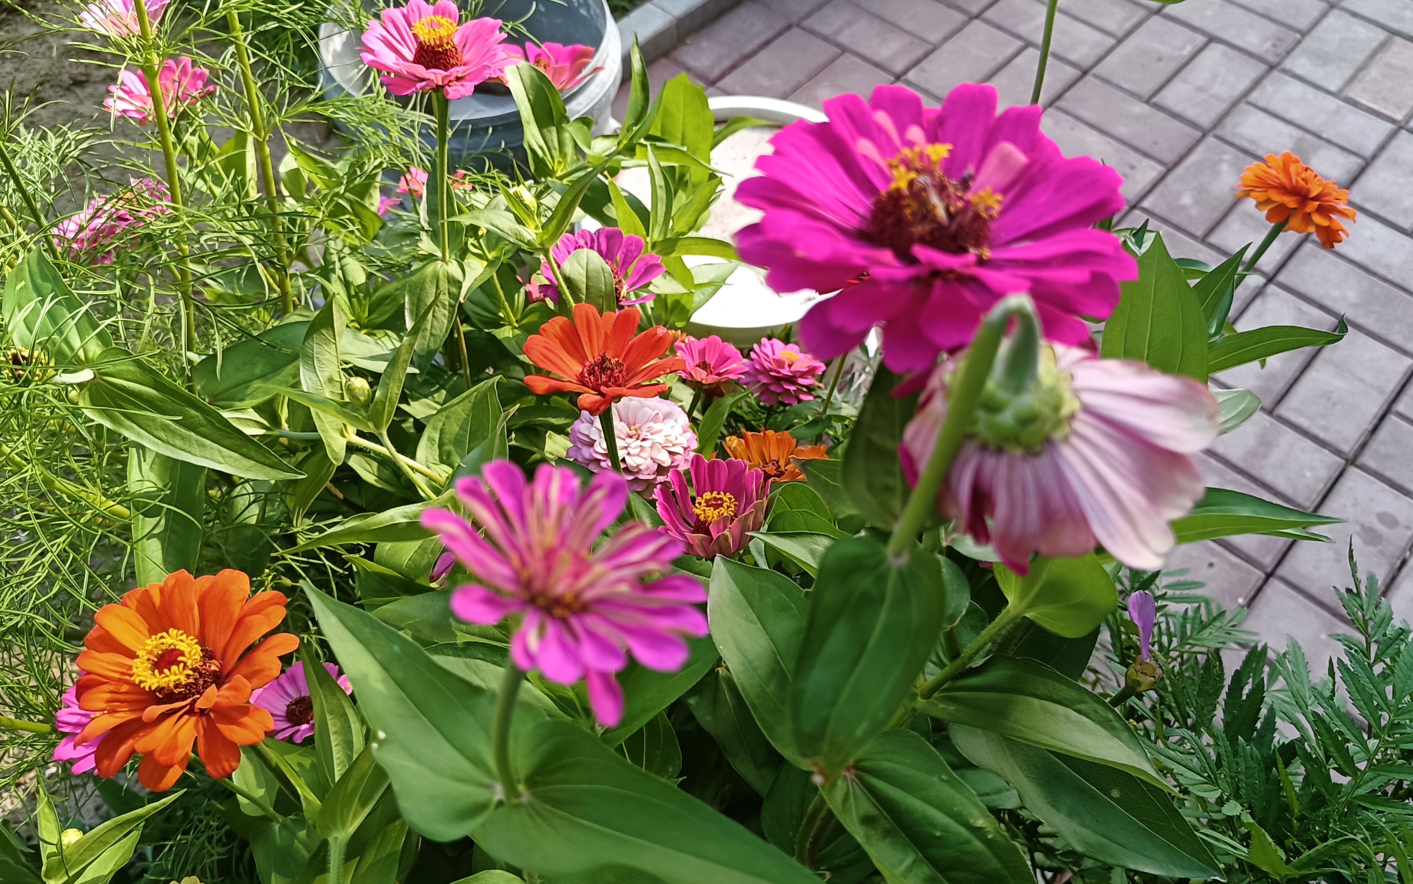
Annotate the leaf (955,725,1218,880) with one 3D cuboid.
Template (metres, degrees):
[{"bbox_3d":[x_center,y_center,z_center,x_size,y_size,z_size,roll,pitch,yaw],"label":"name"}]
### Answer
[{"bbox_3d":[0.144,0.132,0.415,0.127,0.015,0.042,32,71,-9],"label":"leaf"}]

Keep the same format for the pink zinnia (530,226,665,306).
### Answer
[{"bbox_3d":[-0.070,-0.111,0.710,0.085,0.042,0.066,-1,62,0],"label":"pink zinnia"}]

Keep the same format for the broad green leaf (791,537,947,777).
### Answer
[{"bbox_3d":[0.035,0.051,0.253,0.033,0.064,0.015,15,28,11],"label":"broad green leaf"}]

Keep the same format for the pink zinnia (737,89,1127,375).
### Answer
[{"bbox_3d":[0.058,-0.055,0.285,0.097,0.035,0.097,0,56,1],"label":"pink zinnia"}]

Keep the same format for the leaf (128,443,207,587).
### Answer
[{"bbox_3d":[-0.284,0.040,0.580,0.042,0.020,0.088,-9,70,-2],"label":"leaf"}]

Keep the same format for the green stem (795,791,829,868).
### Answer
[{"bbox_3d":[0.048,0.176,0.500,0.010,0.090,0.010,0,51,-2],"label":"green stem"}]

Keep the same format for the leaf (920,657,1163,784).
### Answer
[{"bbox_3d":[0.124,0.105,0.403,0.099,0.018,0.042,20,66,-9],"label":"leaf"}]

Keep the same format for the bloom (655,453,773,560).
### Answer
[{"bbox_3d":[0.004,0.034,0.585,0.062,0.044,0.058,-1,59,0],"label":"bloom"}]

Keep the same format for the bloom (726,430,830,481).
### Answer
[{"bbox_3d":[0.034,0.009,0.570,0.058,0.032,0.058,-1,59,1],"label":"bloom"}]

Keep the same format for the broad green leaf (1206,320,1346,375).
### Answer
[{"bbox_3d":[0.230,-0.036,0.453,0.077,0.015,0.027,-12,65,-11],"label":"broad green leaf"}]

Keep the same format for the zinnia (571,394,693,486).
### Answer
[{"bbox_3d":[-0.038,0.001,0.550,0.063,0.035,0.063,0,63,0],"label":"zinnia"}]

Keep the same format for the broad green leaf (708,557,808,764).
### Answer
[{"bbox_3d":[0.026,0.094,0.480,0.042,0.022,0.095,-22,71,-14],"label":"broad green leaf"}]

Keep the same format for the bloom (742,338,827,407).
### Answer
[{"bbox_3d":[0.055,-0.049,0.775,0.057,0.036,0.053,-1,62,0],"label":"bloom"}]

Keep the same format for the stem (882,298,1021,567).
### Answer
[{"bbox_3d":[0.063,0.002,0.297,0.018,0.106,0.014,1,53,-2],"label":"stem"}]

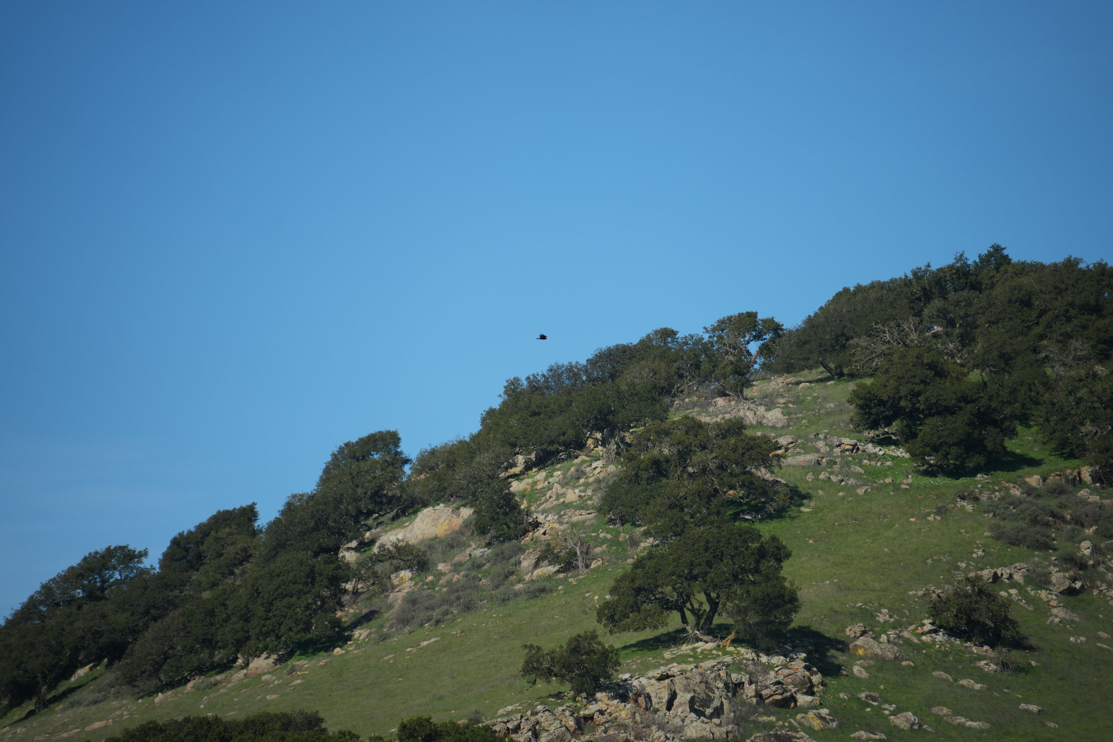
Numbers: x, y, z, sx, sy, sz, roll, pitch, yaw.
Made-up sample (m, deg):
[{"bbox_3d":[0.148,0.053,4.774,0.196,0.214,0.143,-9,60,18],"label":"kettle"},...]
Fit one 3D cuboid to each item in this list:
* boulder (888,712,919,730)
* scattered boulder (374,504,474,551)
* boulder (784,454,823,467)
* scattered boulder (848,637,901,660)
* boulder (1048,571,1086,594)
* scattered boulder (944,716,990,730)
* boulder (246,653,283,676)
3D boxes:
[{"bbox_3d":[18.122,18.288,484.433,1.590,0.983,1.300,0,-7,0],"label":"boulder"},{"bbox_3d":[-7.552,8.918,528.200,5.745,2.756,3.600,0,-7,0],"label":"scattered boulder"},{"bbox_3d":[14.154,5.144,532.500,2.197,0.720,1.500,0,-7,0],"label":"boulder"},{"bbox_3d":[17.111,14.943,498.633,2.852,1.301,1.900,0,-7,0],"label":"scattered boulder"},{"bbox_3d":[28.209,11.706,512.567,2.163,1.337,1.700,0,-7,0],"label":"boulder"},{"bbox_3d":[21.439,18.403,484.467,2.407,0.749,1.400,0,-7,0],"label":"scattered boulder"},{"bbox_3d":[-16.122,16.224,512.533,2.018,1.337,1.600,0,-7,0],"label":"boulder"}]

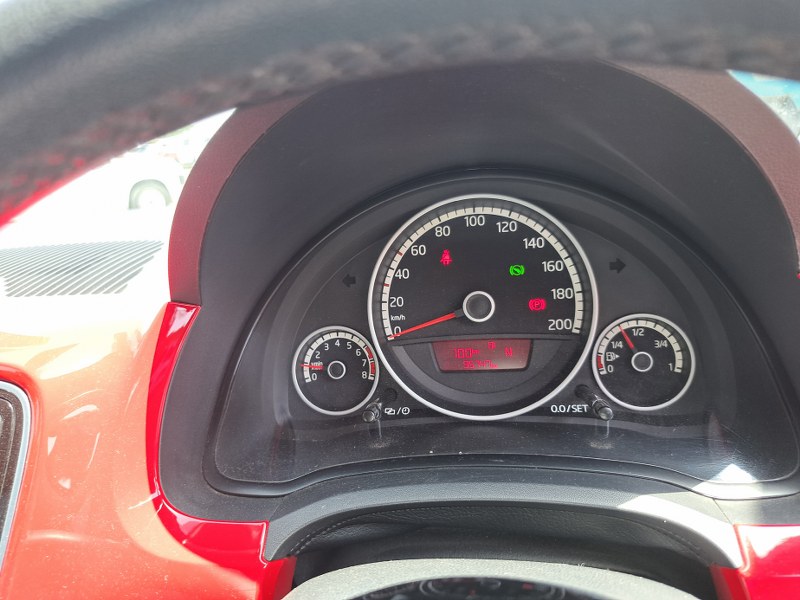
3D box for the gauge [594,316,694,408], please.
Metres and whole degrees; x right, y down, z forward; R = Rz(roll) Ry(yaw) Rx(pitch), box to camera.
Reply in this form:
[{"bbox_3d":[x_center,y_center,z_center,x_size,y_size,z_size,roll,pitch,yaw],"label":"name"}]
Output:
[{"bbox_3d":[0.122,0.032,0.282,0.049,0.049,0.012,-3,-5,9],"label":"gauge"}]

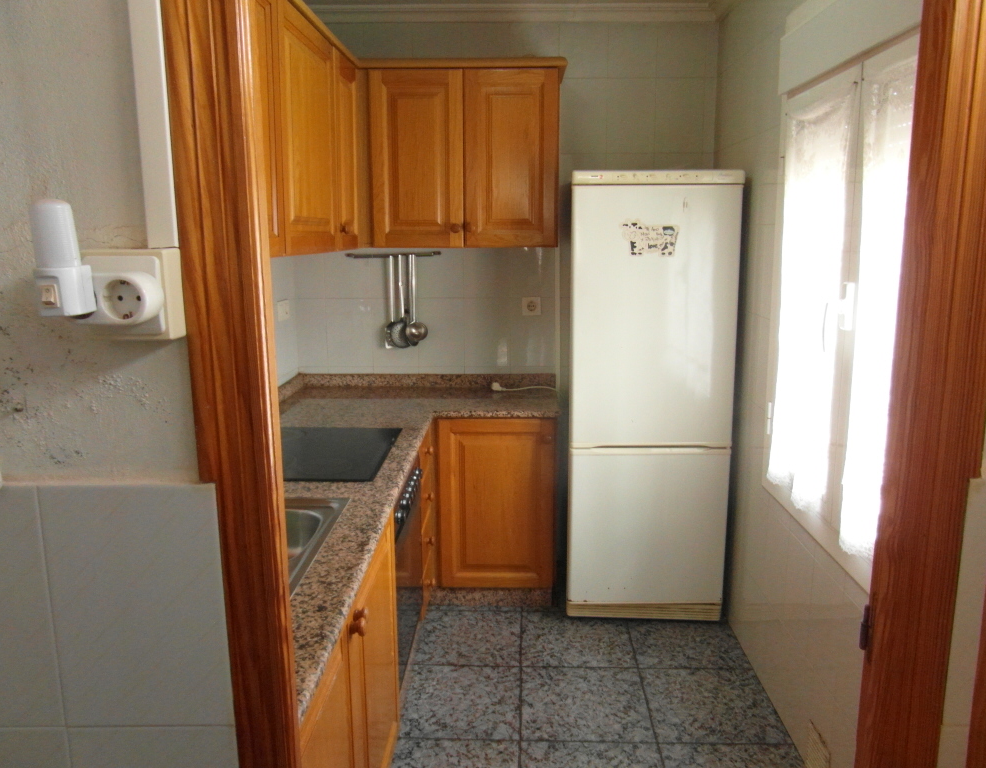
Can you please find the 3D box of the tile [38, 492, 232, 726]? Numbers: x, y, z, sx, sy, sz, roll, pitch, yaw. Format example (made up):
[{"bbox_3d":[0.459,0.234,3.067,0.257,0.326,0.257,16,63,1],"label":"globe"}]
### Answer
[{"bbox_3d":[-0.406,0.257,0.821,0.203,0.298,0.012,0,10,2],"label":"tile"}]

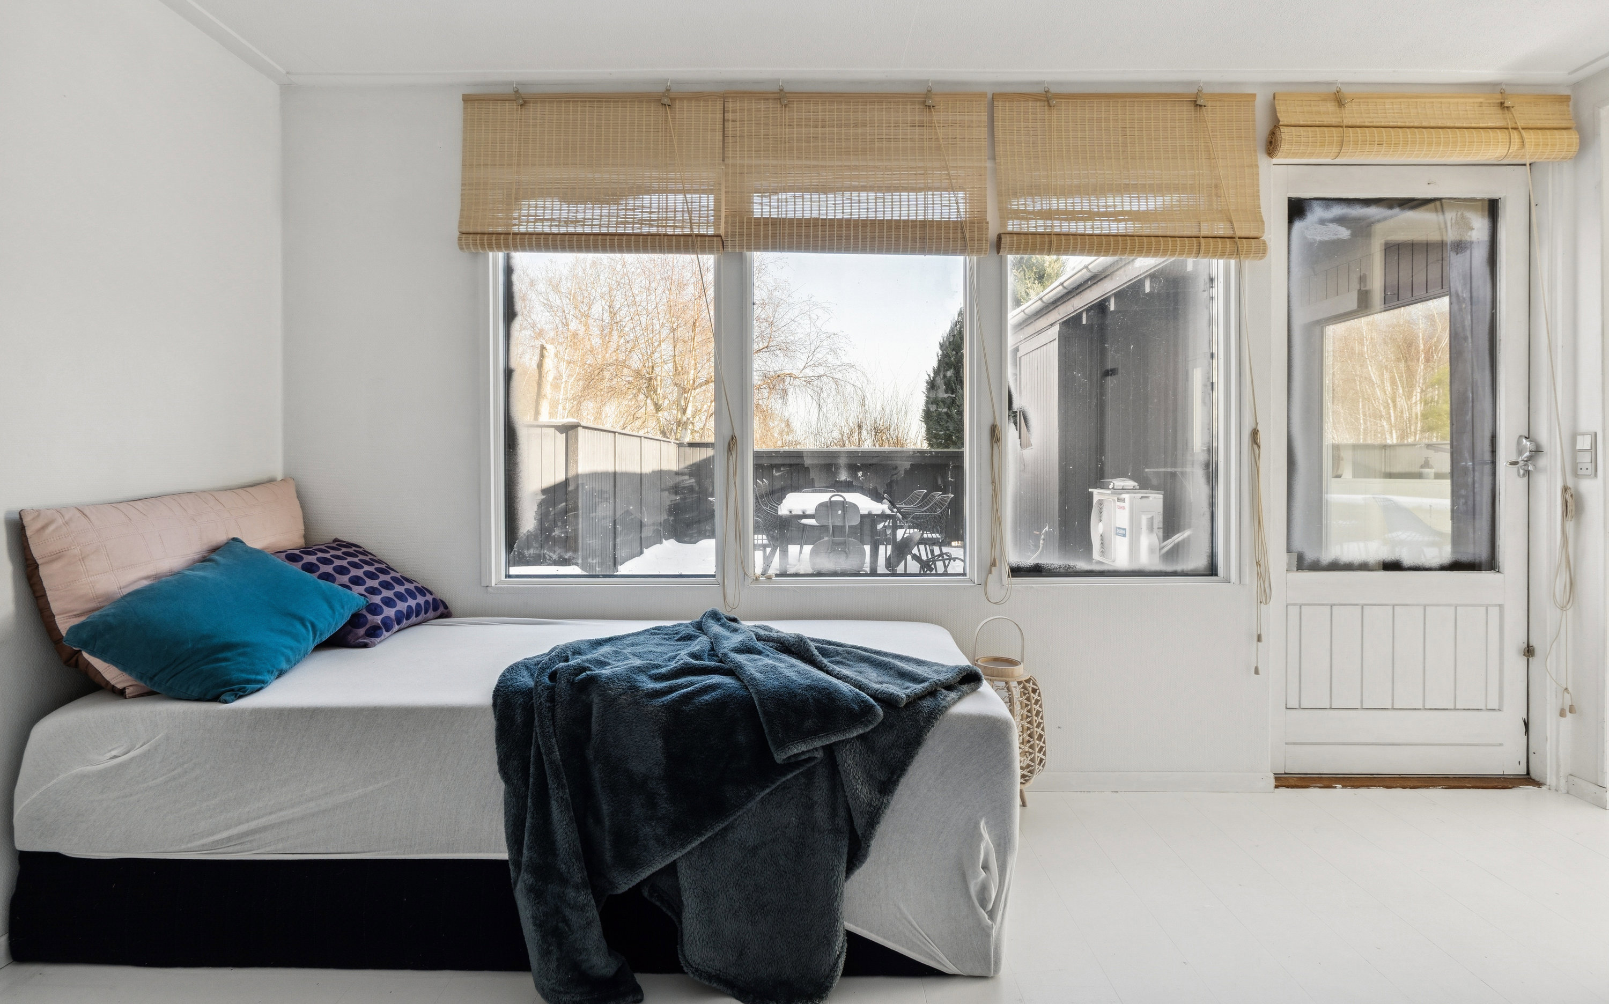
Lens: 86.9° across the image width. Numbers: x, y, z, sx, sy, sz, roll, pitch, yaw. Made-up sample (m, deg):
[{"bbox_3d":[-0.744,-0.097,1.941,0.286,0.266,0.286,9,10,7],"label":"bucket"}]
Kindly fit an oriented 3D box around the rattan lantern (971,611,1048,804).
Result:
[{"bbox_3d":[0.580,0.631,2.520,0.276,0.580,0.276,0,2,0],"label":"rattan lantern"}]

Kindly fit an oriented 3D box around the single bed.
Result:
[{"bbox_3d":[-0.596,0.665,2.187,2.054,0.552,0.913,0,2,1],"label":"single bed"}]

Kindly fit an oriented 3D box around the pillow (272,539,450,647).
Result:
[{"bbox_3d":[-1.280,0.247,2.420,0.400,0.130,0.380,36,10,2],"label":"pillow"}]

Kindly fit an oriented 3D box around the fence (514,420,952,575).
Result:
[{"bbox_3d":[-0.120,0.000,8.700,4.300,1.350,4.300,0,2,0],"label":"fence"}]

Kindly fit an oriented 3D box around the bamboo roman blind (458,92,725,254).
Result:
[{"bbox_3d":[-0.638,-0.994,2.553,0.793,0.491,0.070,0,2,0],"label":"bamboo roman blind"}]

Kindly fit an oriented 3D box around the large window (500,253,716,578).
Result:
[{"bbox_3d":[-0.613,-0.363,2.667,0.670,1.216,0.079,0,2,0],"label":"large window"}]

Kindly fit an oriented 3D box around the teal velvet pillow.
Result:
[{"bbox_3d":[-1.319,0.255,1.951,0.390,0.140,0.420,25,31,4],"label":"teal velvet pillow"}]

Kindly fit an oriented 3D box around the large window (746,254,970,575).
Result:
[{"bbox_3d":[0.175,-0.363,2.667,0.691,1.216,0.079,0,2,0],"label":"large window"}]

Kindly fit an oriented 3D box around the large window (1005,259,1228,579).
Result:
[{"bbox_3d":[1.003,-0.372,2.730,0.720,1.200,0.080,0,2,0],"label":"large window"}]

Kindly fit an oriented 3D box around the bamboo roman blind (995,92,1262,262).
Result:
[{"bbox_3d":[0.975,-0.987,2.553,0.799,0.506,0.070,0,2,0],"label":"bamboo roman blind"}]

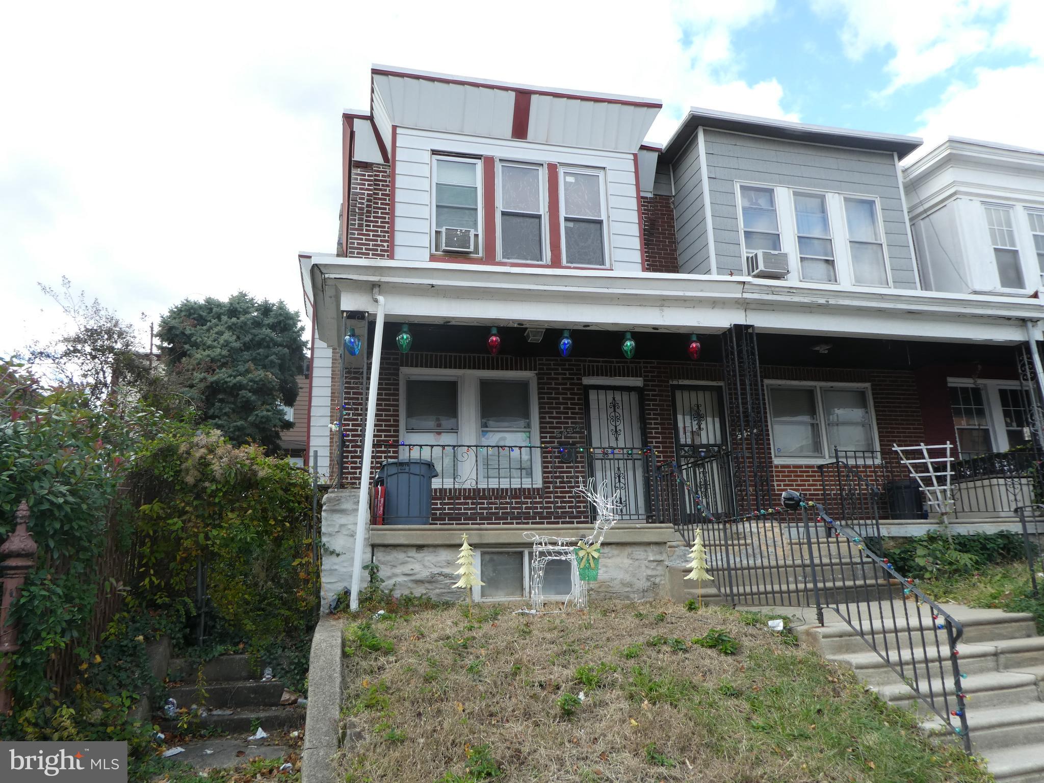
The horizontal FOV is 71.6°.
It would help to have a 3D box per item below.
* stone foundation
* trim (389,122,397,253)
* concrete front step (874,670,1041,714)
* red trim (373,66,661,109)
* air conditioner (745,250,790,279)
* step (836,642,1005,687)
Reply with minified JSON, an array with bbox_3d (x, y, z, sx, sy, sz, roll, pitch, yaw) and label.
[{"bbox_3d":[-0.179,1.560,7.250,3.506,1.088,0.530,2,-15,-12],"label":"stone foundation"},{"bbox_3d":[-1.694,-2.541,9.534,0.049,2.144,0.060,2,-15,-12],"label":"trim"},{"bbox_3d":[2.730,1.949,4.661,1.106,0.165,0.310,2,-15,-12],"label":"concrete front step"},{"bbox_3d":[0.017,-4.171,10.021,4.100,0.051,0.050,2,-15,-12],"label":"red trim"},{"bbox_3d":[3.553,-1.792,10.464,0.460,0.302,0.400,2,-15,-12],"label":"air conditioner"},{"bbox_3d":[2.667,1.861,4.957,1.106,0.165,0.310,2,-15,-12],"label":"step"}]

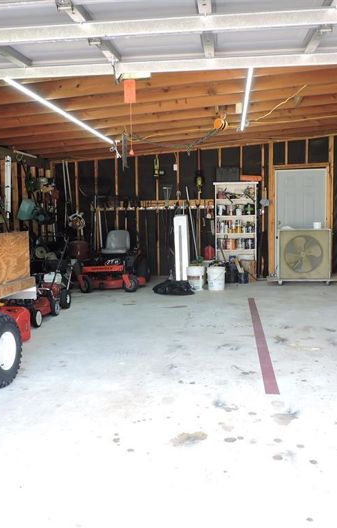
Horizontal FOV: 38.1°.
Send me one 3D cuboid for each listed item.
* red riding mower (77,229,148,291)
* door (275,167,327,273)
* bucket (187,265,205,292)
[{"bbox_3d":[-0.975,-0.101,8.734,1.220,1.000,1.750,-1,5,2],"label":"red riding mower"},{"bbox_3d":[2.524,-0.751,9.301,0.930,2.050,0.060,0,5,8],"label":"door"},{"bbox_3d":[0.446,0.250,8.093,0.300,0.370,0.300,-1,5,0],"label":"bucket"}]

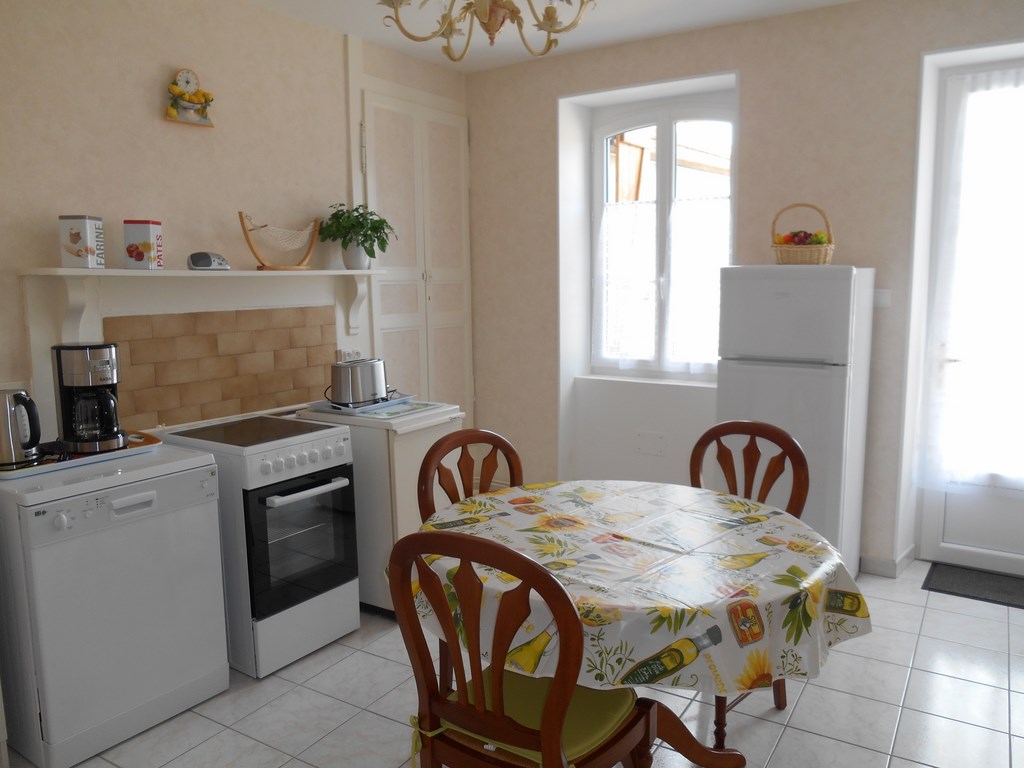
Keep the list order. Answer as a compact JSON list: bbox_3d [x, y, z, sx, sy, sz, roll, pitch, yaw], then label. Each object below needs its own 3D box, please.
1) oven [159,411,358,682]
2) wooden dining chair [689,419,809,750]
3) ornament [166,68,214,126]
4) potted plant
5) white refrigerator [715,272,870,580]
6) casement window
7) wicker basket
[{"bbox_3d":[-1.011,0.599,3.095,0.620,0.845,0.505,5,9,35],"label":"oven"},{"bbox_3d":[0.621,0.614,2.475,0.500,0.945,0.460,-7,10,-41],"label":"wooden dining chair"},{"bbox_3d":[-1.300,-1.164,3.127,0.055,0.210,0.200,4,9,32],"label":"ornament"},{"bbox_3d":[-0.770,-0.727,3.812,0.310,0.325,0.330,-1,8,0],"label":"potted plant"},{"bbox_3d":[1.283,0.209,3.506,0.540,1.457,0.585,4,9,32],"label":"white refrigerator"},{"bbox_3d":[0.903,-0.836,4.485,0.970,1.610,0.090,4,9,32],"label":"casement window"},{"bbox_3d":[1.268,-0.646,3.365,0.240,0.270,0.190,4,9,32],"label":"wicker basket"}]

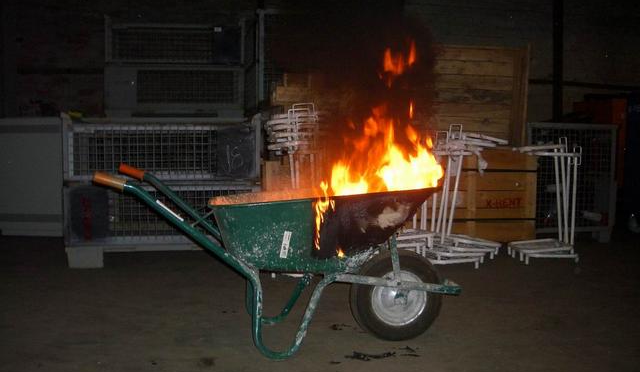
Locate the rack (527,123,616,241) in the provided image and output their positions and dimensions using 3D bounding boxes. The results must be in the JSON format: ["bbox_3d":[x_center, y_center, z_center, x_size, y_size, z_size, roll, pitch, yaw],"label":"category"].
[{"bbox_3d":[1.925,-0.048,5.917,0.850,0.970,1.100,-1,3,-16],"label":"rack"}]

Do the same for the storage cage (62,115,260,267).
[{"bbox_3d":[-1.039,0.017,4.552,1.240,0.970,0.835,0,3,-4],"label":"storage cage"}]

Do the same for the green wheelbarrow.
[{"bbox_3d":[-0.157,0.269,2.546,1.370,0.660,0.630,0,3,-5],"label":"green wheelbarrow"}]

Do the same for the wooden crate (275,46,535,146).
[{"bbox_3d":[0.610,-0.764,5.700,2.150,0.850,0.900,-1,3,-12],"label":"wooden crate"}]

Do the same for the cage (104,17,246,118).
[{"bbox_3d":[-1.322,-1.032,6.185,1.240,0.970,0.835,0,3,-3],"label":"cage"}]

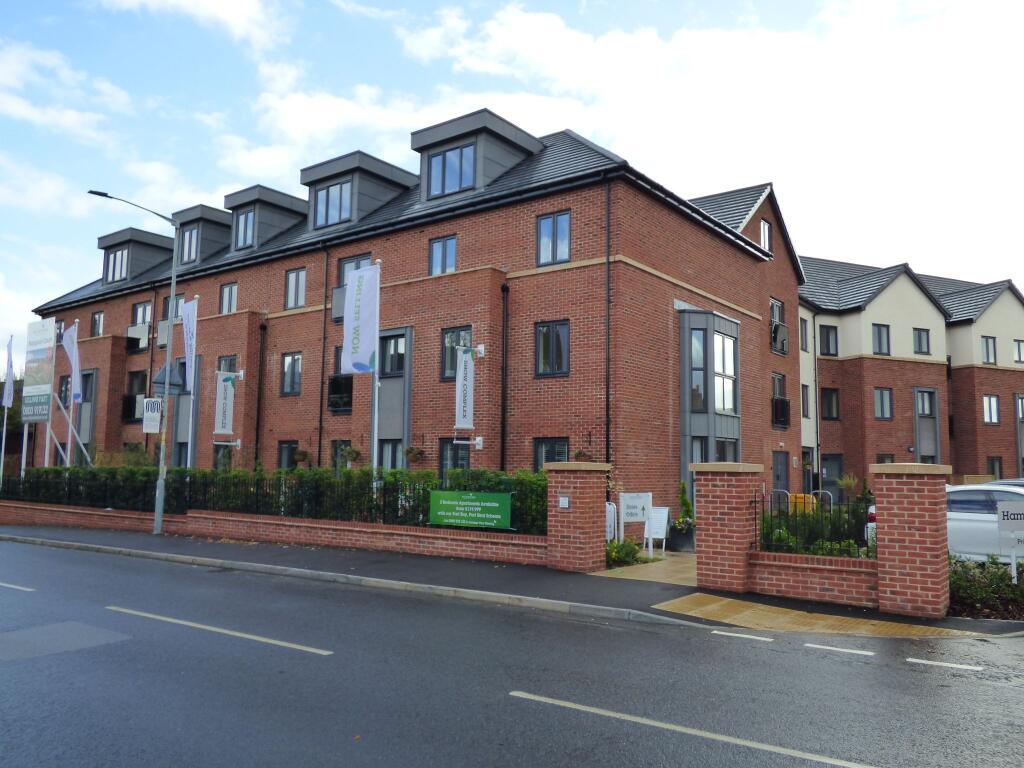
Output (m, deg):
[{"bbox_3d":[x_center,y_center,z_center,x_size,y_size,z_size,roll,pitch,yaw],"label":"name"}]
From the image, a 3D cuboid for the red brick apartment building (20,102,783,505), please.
[{"bbox_3d":[-5.038,-1.071,32.203,30.400,12.300,16.200,-4,-7,37],"label":"red brick apartment building"}]

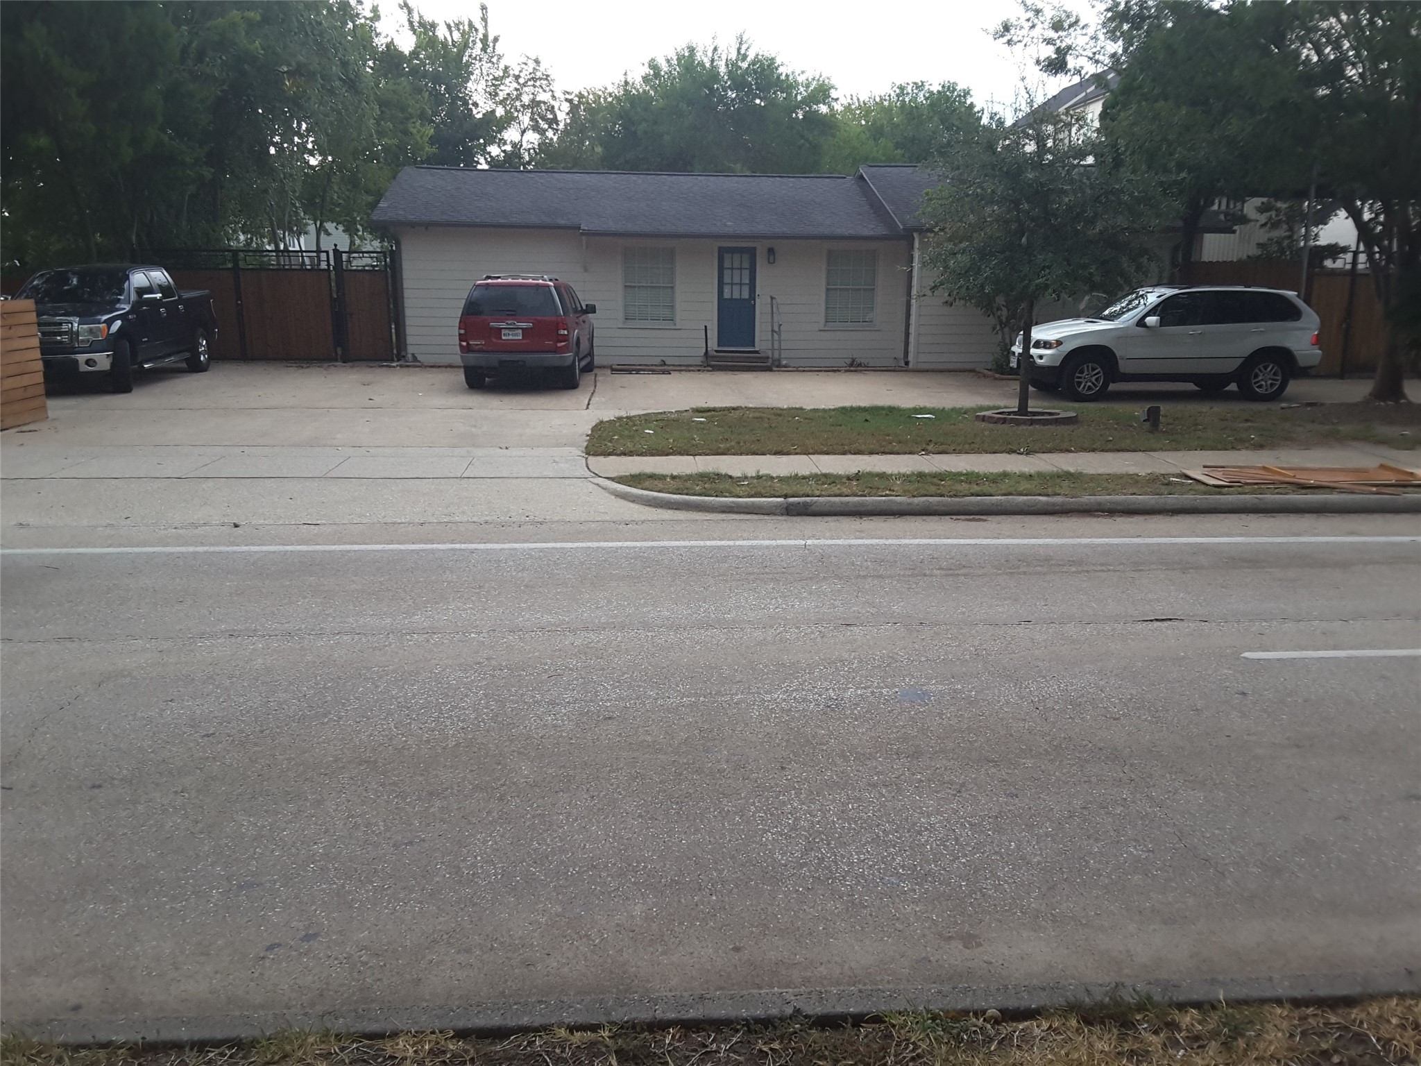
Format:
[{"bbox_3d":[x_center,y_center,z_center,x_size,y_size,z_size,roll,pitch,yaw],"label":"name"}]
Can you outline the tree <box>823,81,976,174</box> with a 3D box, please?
[{"bbox_3d":[6.587,-11.101,42.607,5.768,7.615,5.768,0,12,0],"label":"tree"}]

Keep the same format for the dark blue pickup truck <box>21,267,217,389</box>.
[{"bbox_3d":[-10.158,-3.545,21.558,2.050,1.940,5.880,-1,12,-5],"label":"dark blue pickup truck"}]

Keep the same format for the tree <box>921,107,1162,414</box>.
[{"bbox_3d":[4.653,-3.783,17.879,3.303,4.194,3.303,0,12,0],"label":"tree"}]

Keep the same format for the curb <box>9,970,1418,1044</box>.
[{"bbox_3d":[0.086,1.490,3.826,4.276,0.150,0.160,-1,12,-4],"label":"curb"}]

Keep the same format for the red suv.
[{"bbox_3d":[-3.090,-3.561,22.031,1.890,1.850,4.900,0,12,-1],"label":"red suv"}]

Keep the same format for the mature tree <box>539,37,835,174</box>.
[{"bbox_3d":[-0.725,-10.922,39.583,9.111,8.483,8.655,0,12,0],"label":"mature tree"}]

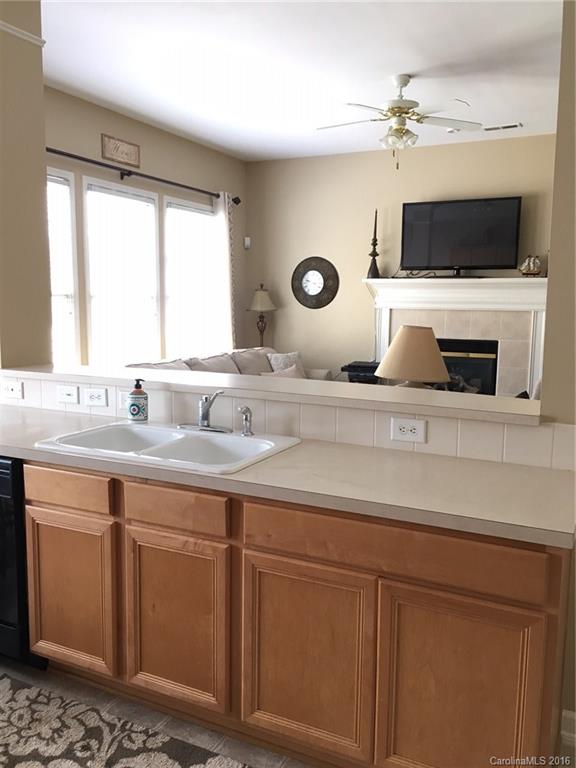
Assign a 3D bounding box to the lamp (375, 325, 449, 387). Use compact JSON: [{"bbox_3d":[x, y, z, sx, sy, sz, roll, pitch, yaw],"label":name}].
[{"bbox_3d":[0.641,0.032,3.401,0.395,0.680,0.395,4,8,26],"label":"lamp"}]

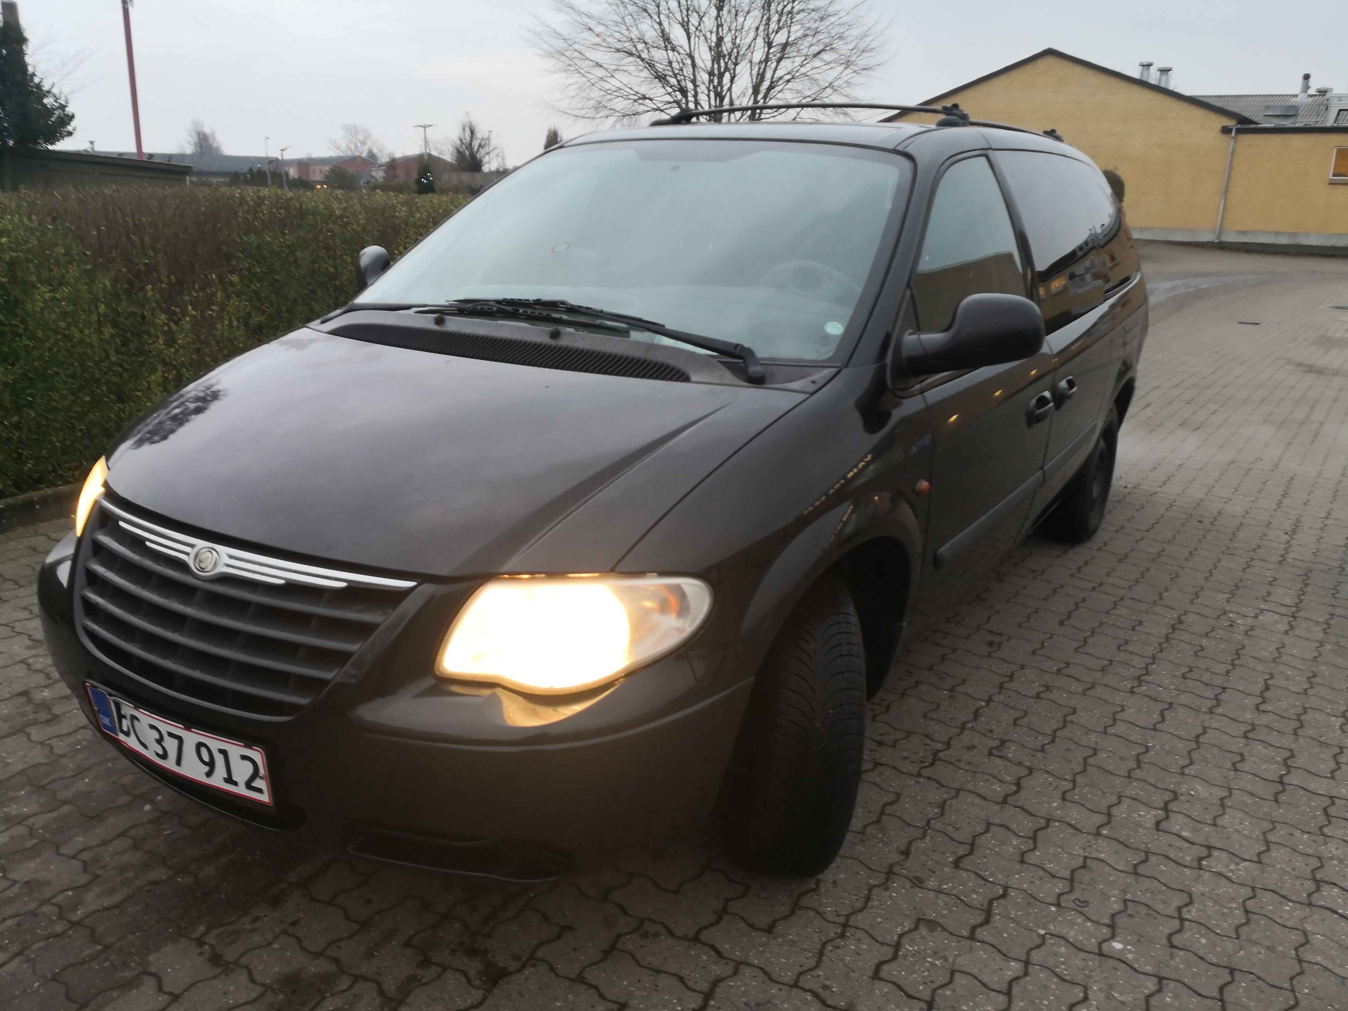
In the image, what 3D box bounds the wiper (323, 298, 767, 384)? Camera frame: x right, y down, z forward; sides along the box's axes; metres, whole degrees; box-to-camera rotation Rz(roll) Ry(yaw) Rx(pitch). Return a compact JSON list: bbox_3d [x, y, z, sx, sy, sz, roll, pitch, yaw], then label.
[{"bbox_3d":[-0.359,-0.439,2.612,1.390,0.120,0.210,11,18,29],"label":"wiper"}]

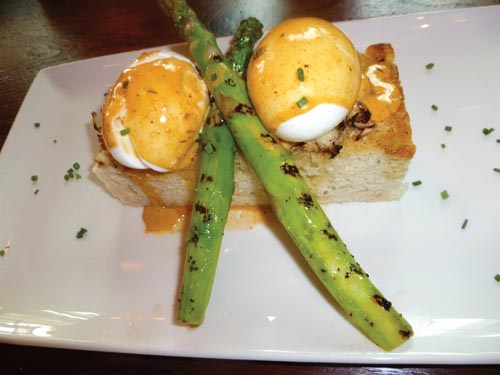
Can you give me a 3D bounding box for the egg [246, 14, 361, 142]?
[{"bbox_3d":[0.023,-0.047,0.176,0.050,0.045,0.056,-2,58,10],"label":"egg"}]

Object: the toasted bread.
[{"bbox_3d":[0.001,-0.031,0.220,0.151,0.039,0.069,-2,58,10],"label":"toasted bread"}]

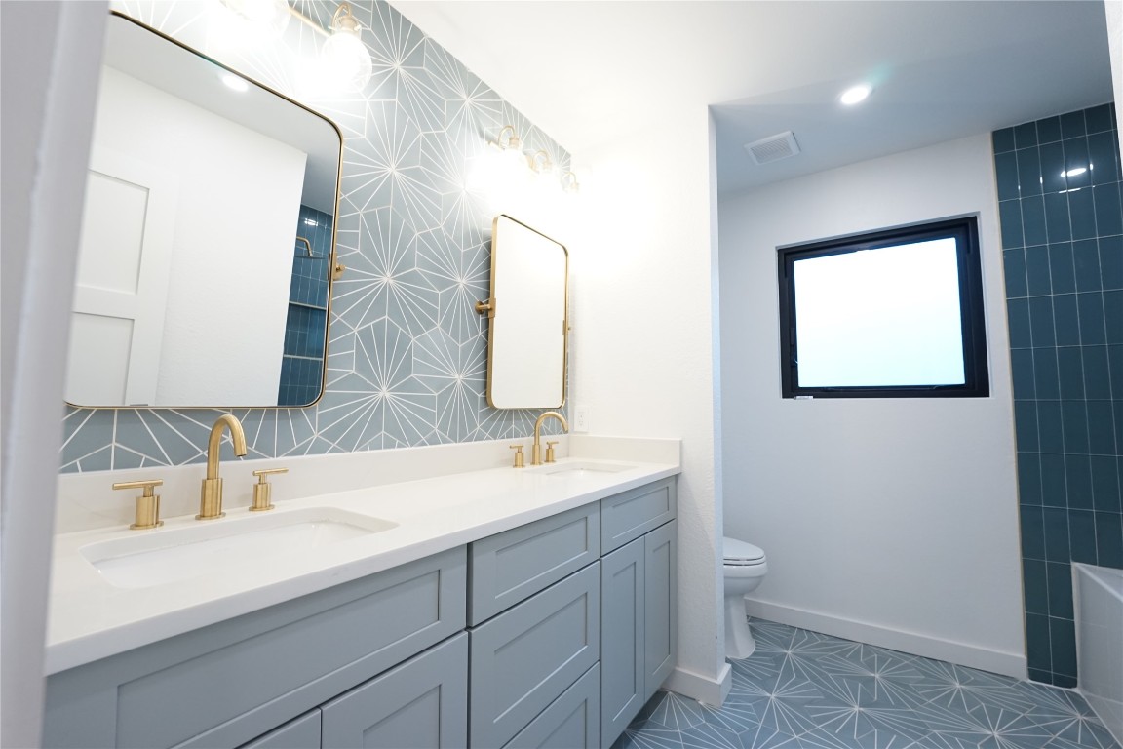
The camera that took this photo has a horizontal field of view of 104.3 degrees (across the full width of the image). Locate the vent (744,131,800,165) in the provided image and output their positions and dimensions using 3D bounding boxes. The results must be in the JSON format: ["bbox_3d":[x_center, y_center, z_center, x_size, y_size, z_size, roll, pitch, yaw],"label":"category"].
[{"bbox_3d":[1.054,-1.132,2.177,0.205,0.022,0.220,-2,-5,32],"label":"vent"}]

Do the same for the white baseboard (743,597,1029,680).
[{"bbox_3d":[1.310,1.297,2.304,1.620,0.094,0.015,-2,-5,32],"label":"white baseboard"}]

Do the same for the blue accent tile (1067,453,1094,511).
[{"bbox_3d":[2.158,0.447,1.824,0.074,0.228,0.010,-2,-6,35],"label":"blue accent tile"}]

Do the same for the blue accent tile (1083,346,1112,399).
[{"bbox_3d":[2.229,-0.006,1.820,0.075,0.229,0.010,-2,-5,35],"label":"blue accent tile"}]

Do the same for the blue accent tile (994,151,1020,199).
[{"bbox_3d":[2.066,-0.915,2.025,0.071,0.226,0.010,-2,-5,32],"label":"blue accent tile"}]

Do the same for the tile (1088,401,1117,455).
[{"bbox_3d":[2.244,0.221,1.818,0.072,0.226,0.010,-2,-5,32],"label":"tile"}]

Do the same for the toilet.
[{"bbox_3d":[0.672,0.961,2.266,0.750,0.740,0.410,-2,-5,35],"label":"toilet"}]

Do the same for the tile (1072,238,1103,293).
[{"bbox_3d":[2.250,-0.464,1.871,0.072,0.226,0.010,-2,-5,32],"label":"tile"}]

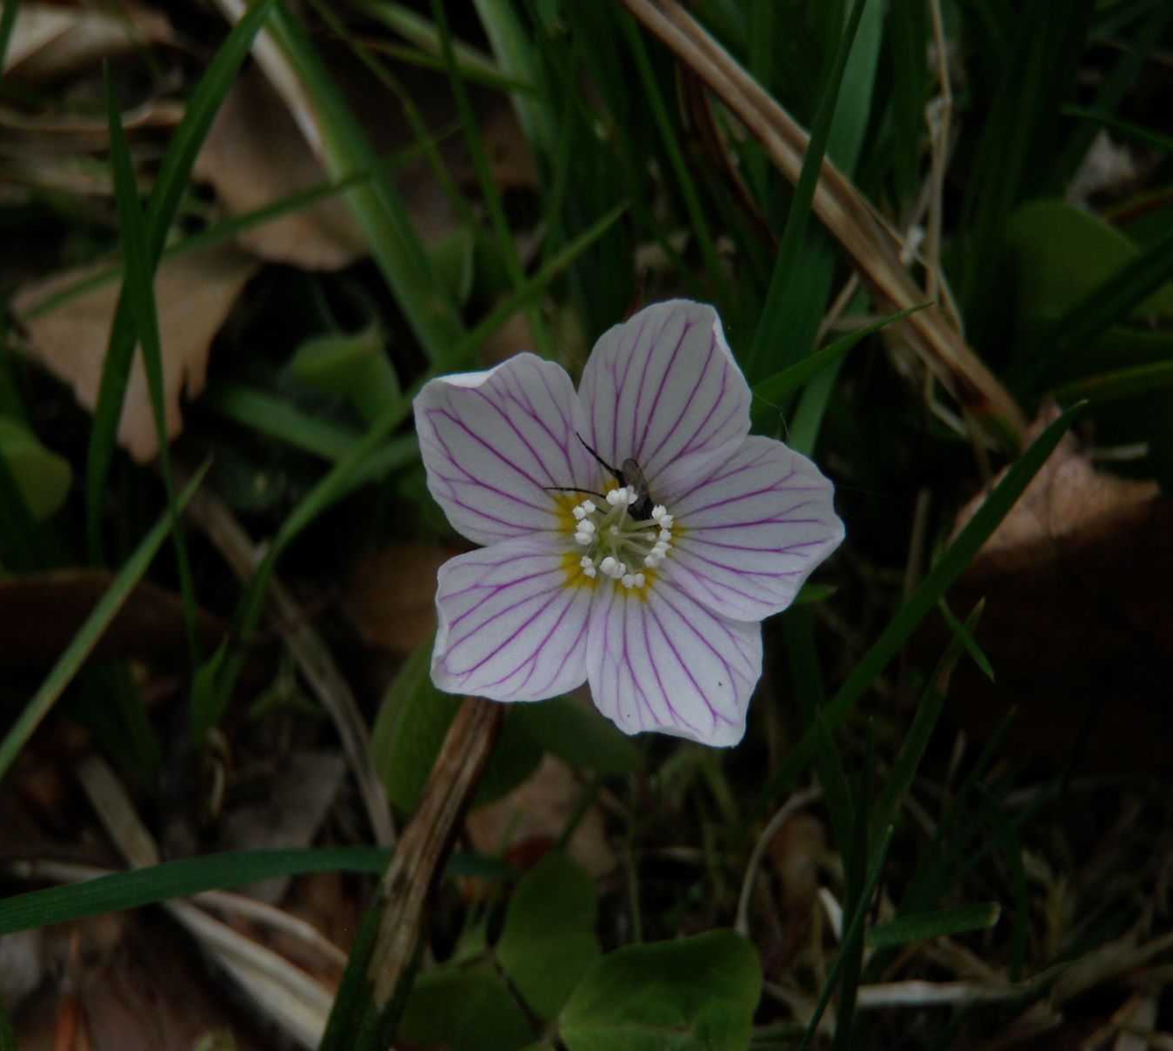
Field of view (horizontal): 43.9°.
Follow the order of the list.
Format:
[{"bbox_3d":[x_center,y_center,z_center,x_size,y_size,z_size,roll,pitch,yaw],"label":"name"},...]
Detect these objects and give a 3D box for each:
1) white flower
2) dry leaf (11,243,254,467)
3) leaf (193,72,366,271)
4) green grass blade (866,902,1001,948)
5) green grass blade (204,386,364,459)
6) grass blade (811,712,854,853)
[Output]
[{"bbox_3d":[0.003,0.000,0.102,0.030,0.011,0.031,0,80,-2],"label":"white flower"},{"bbox_3d":[-0.046,-0.018,0.150,0.025,0.005,0.026,0,60,0],"label":"dry leaf"},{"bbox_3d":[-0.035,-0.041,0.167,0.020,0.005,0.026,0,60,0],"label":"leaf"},{"bbox_3d":[0.028,0.032,0.117,0.011,0.002,0.003,-10,49,-8],"label":"green grass blade"},{"bbox_3d":[-0.031,-0.010,0.147,0.018,0.003,0.004,16,51,14],"label":"green grass blade"},{"bbox_3d":[0.019,0.020,0.114,0.003,0.012,0.002,-12,16,4],"label":"grass blade"}]

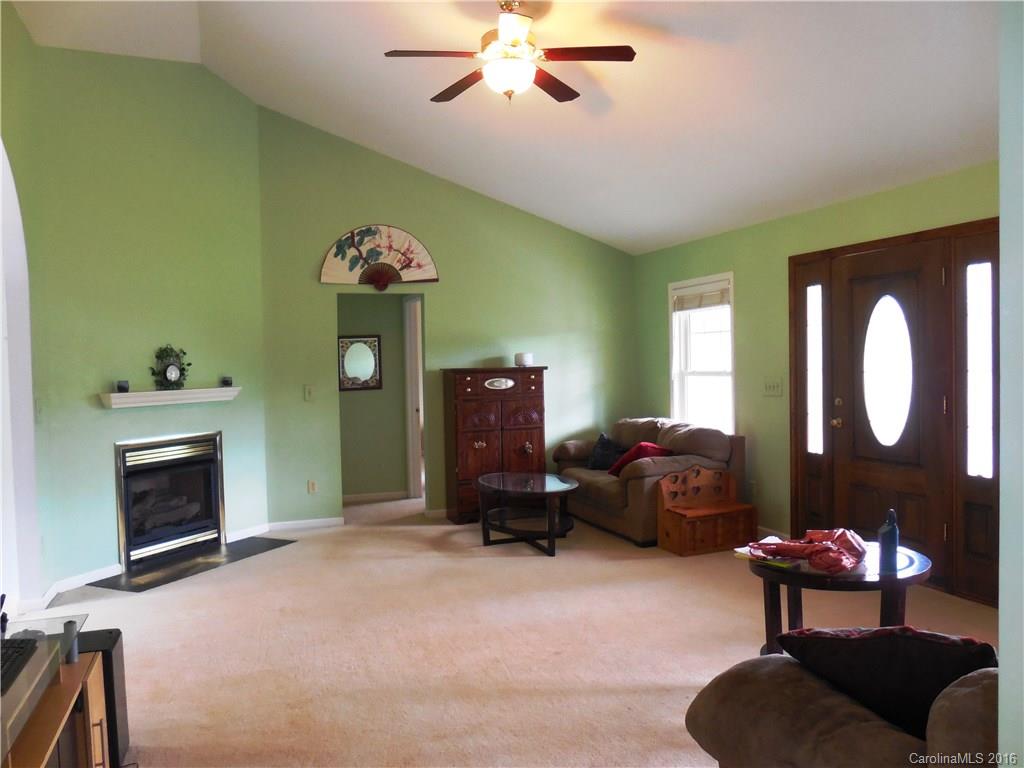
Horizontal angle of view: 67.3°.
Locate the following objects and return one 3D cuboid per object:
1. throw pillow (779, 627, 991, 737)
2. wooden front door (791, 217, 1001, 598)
[{"bbox_3d":[0.884,0.714,1.820,0.450,0.420,0.150,-1,35,12],"label":"throw pillow"},{"bbox_3d":[2.425,0.144,4.947,0.120,2.140,1.680,-2,2,-22],"label":"wooden front door"}]

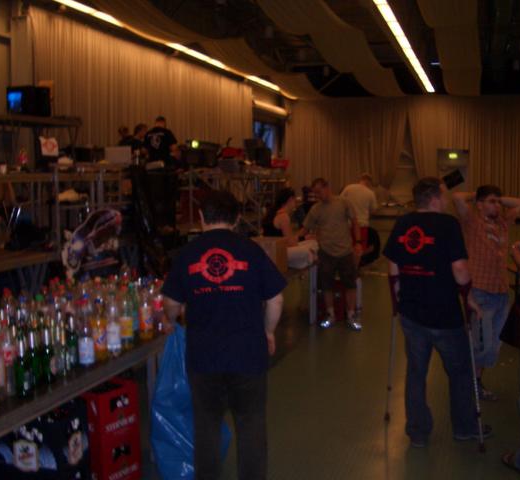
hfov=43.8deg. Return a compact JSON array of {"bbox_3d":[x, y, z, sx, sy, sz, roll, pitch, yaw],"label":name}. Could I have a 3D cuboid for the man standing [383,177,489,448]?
[{"bbox_3d":[1.147,0.447,4.168,0.420,1.720,0.560,-5,7,-44],"label":"man standing"}]

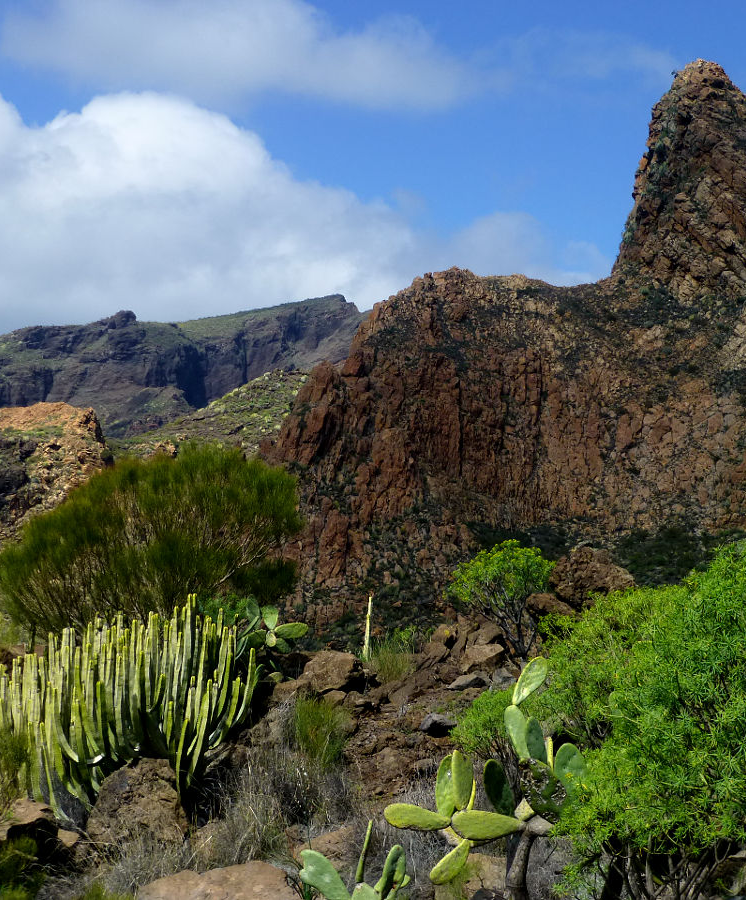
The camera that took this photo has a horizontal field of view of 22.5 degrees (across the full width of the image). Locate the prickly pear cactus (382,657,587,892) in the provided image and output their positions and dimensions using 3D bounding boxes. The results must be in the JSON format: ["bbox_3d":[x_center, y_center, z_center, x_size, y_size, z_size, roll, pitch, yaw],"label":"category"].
[{"bbox_3d":[0.488,1.421,8.200,0.880,1.000,0.750,0,-2,0],"label":"prickly pear cactus"}]

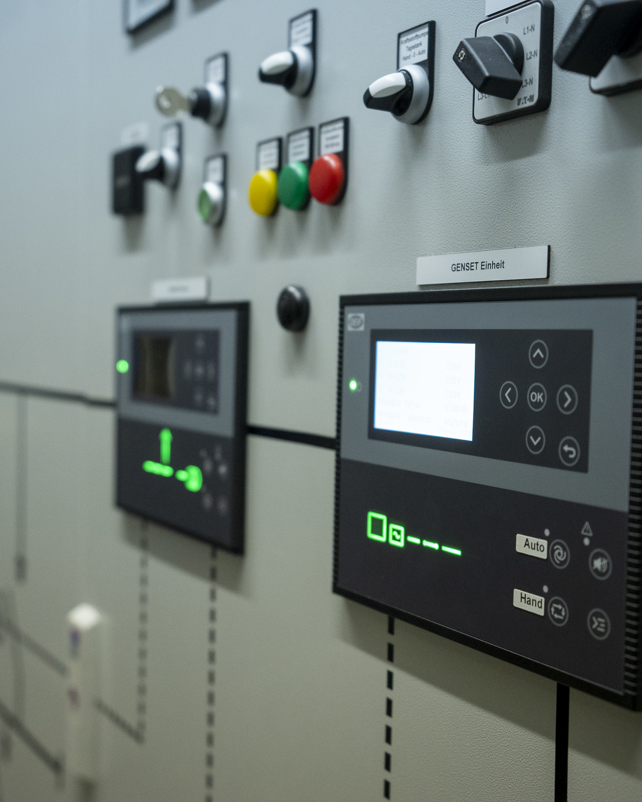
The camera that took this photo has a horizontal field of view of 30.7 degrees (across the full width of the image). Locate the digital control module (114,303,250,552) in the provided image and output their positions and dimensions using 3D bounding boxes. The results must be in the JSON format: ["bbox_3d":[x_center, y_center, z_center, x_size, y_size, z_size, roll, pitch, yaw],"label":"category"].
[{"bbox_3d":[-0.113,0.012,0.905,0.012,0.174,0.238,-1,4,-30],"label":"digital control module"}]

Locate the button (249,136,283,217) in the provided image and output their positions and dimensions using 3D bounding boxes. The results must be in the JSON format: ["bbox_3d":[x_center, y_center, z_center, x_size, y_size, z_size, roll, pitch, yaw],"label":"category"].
[{"bbox_3d":[-0.038,-0.145,0.763,0.012,0.050,0.030,-1,4,-30],"label":"button"}]

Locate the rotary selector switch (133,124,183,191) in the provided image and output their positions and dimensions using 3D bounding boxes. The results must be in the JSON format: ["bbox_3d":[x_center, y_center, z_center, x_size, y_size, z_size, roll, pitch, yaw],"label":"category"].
[{"bbox_3d":[-0.122,-0.179,0.860,0.030,0.050,0.030,-1,4,-31],"label":"rotary selector switch"}]

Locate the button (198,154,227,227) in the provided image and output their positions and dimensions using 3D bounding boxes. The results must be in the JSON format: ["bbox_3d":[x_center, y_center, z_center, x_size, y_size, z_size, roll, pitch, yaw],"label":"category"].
[{"bbox_3d":[-0.079,-0.149,0.835,0.013,0.050,0.030,-1,4,-30],"label":"button"}]

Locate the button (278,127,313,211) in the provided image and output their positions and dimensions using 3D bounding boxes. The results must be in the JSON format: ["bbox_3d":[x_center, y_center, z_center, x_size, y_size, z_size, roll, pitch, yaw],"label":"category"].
[{"bbox_3d":[-0.017,-0.143,0.727,0.012,0.050,0.030,-1,4,-30],"label":"button"}]

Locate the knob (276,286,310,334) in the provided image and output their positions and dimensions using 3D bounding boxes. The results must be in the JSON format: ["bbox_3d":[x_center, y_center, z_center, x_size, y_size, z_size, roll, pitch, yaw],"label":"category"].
[{"bbox_3d":[-0.019,-0.057,0.723,0.009,0.028,0.028,-1,4,-31],"label":"knob"}]

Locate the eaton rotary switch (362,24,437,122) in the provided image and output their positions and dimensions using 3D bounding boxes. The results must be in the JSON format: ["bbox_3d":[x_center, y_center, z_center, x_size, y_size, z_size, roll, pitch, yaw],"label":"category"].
[{"bbox_3d":[0.037,-0.166,0.594,0.031,0.050,0.030,-1,4,-31],"label":"eaton rotary switch"}]

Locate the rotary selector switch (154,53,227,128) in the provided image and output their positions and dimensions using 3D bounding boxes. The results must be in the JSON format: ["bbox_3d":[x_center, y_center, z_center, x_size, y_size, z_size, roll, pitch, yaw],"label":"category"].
[{"bbox_3d":[-0.090,-0.210,0.789,0.046,0.050,0.030,-1,4,-31],"label":"rotary selector switch"}]

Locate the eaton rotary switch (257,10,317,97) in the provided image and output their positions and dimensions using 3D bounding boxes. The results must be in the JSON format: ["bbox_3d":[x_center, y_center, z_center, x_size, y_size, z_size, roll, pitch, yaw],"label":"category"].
[{"bbox_3d":[-0.023,-0.213,0.718,0.029,0.051,0.030,-1,4,-30],"label":"eaton rotary switch"}]

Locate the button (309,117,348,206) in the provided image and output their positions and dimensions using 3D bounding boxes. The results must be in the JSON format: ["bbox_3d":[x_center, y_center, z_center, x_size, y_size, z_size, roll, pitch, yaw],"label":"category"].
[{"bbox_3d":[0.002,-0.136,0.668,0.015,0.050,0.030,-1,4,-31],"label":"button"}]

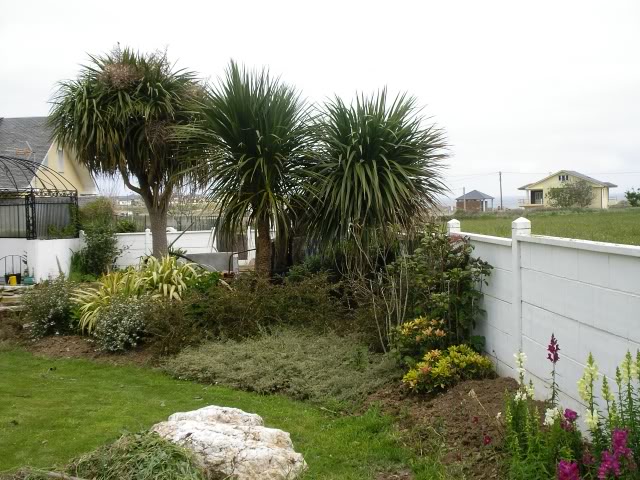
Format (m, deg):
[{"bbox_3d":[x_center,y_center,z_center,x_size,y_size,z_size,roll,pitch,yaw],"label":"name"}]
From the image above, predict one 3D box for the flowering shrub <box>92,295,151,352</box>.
[{"bbox_3d":[-1.997,0.840,8.000,0.600,0.600,0.600,-2,3,-14],"label":"flowering shrub"}]

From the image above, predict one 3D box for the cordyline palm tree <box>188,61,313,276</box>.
[{"bbox_3d":[-0.763,-0.704,9.400,1.520,2.850,1.500,-2,3,-5],"label":"cordyline palm tree"}]

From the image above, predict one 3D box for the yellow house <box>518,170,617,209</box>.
[{"bbox_3d":[39.849,-8.131,128.000,14.000,6.200,10.500,0,3,26],"label":"yellow house"}]

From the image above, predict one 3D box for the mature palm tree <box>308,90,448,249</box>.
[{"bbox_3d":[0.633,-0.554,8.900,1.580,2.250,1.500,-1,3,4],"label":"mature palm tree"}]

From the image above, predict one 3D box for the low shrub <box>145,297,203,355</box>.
[{"bbox_3d":[-1.446,0.869,7.900,0.600,0.560,0.580,-2,3,-11],"label":"low shrub"}]

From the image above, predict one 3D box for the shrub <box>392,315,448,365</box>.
[{"bbox_3d":[0.809,0.817,6.400,0.470,0.440,0.450,-1,3,7],"label":"shrub"}]

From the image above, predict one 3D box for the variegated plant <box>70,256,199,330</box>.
[{"bbox_3d":[-2.147,0.638,9.300,1.500,0.900,1.200,-2,3,-13],"label":"variegated plant"}]

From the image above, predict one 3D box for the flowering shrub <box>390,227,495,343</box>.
[{"bbox_3d":[1.046,0.421,6.900,0.920,1.120,0.850,-1,3,9],"label":"flowering shrub"}]

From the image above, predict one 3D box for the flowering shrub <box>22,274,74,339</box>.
[{"bbox_3d":[-3.074,0.753,9.000,0.600,0.720,0.600,-2,3,-19],"label":"flowering shrub"}]

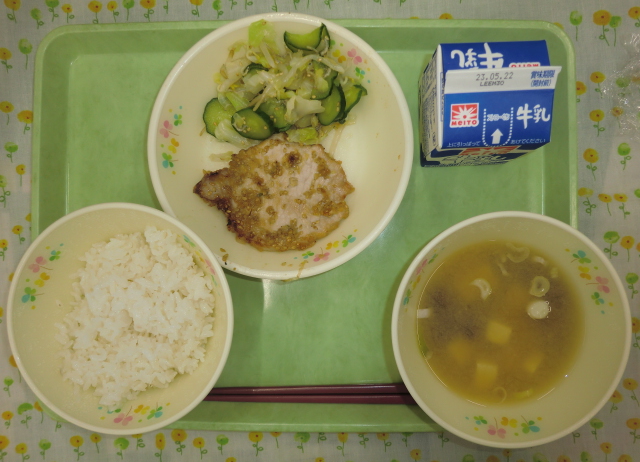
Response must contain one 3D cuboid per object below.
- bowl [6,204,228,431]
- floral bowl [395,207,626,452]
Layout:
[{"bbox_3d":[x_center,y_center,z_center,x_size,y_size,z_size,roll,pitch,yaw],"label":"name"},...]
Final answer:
[{"bbox_3d":[-0.114,0.051,0.302,0.131,0.055,0.131,0,89,2],"label":"bowl"},{"bbox_3d":[0.107,0.055,0.295,0.131,0.055,0.131,0,89,2],"label":"floral bowl"}]

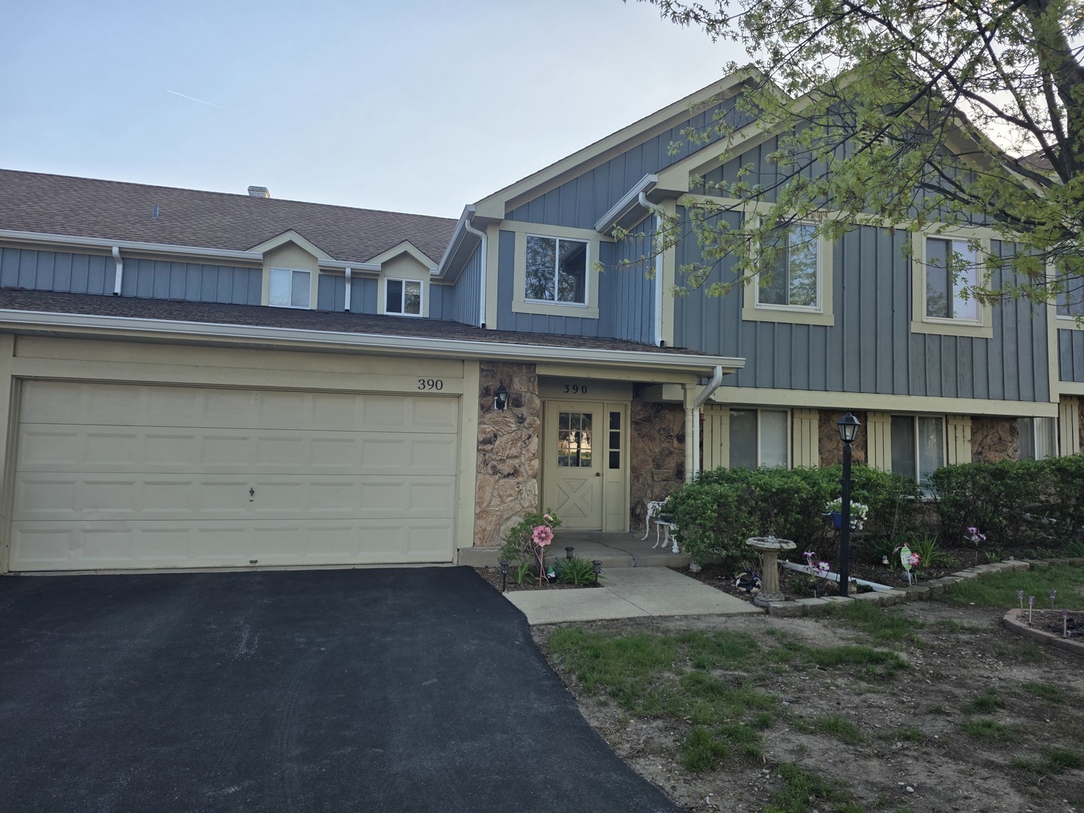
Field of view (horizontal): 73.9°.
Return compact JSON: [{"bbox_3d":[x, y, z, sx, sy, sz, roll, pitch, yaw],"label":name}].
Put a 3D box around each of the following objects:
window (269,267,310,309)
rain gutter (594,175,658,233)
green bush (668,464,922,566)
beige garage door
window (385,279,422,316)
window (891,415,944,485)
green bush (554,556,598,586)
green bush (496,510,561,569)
[{"bbox_3d":[-5.528,-2.591,15.825,0.870,0.850,0.100,2,-4,-14],"label":"window"},{"bbox_3d":[1.329,-3.232,11.640,0.140,0.120,2.450,2,-4,-15],"label":"rain gutter"},{"bbox_3d":[3.353,1.450,9.732,3.550,1.150,1.500,2,-4,-14],"label":"green bush"},{"bbox_3d":[-3.405,0.826,8.460,4.830,2.100,0.080,2,-4,-14],"label":"beige garage door"},{"bbox_3d":[-2.971,-2.344,15.507,0.788,0.816,0.100,2,-3,-15],"label":"window"},{"bbox_3d":[6.628,0.859,12.750,1.162,1.400,0.100,2,-3,-15],"label":"window"},{"bbox_3d":[0.404,1.870,8.266,0.480,0.300,0.460,1,-3,0],"label":"green bush"},{"bbox_3d":[-0.129,1.434,7.791,0.660,0.670,0.600,2,-4,-14],"label":"green bush"}]

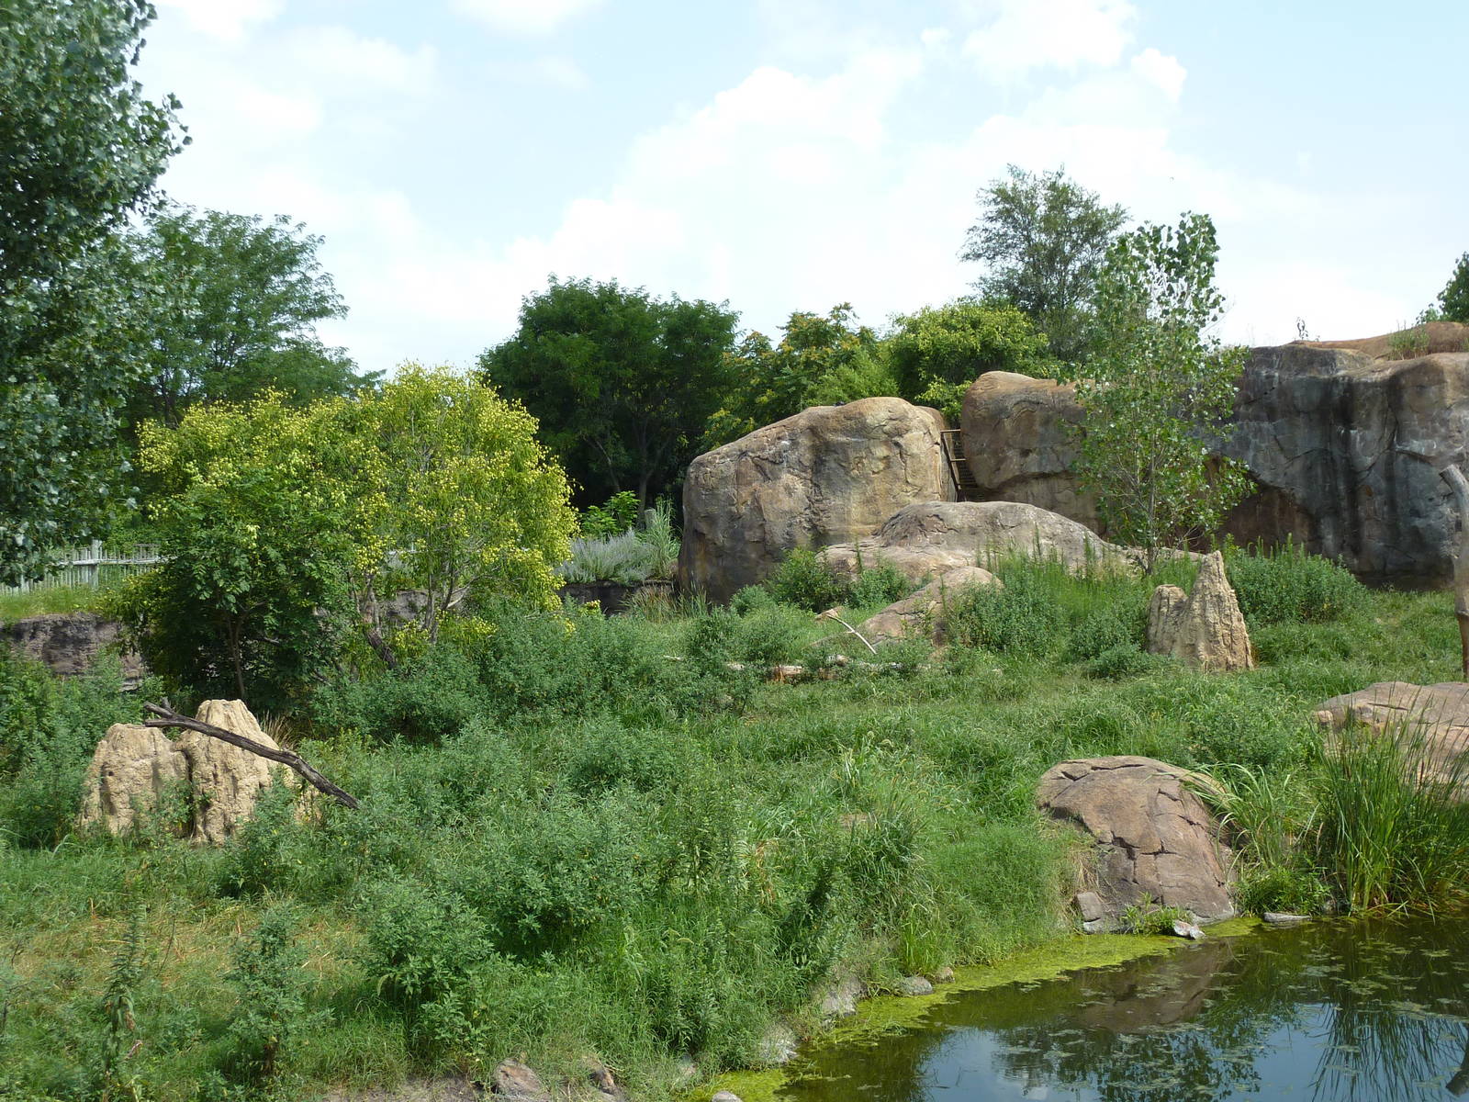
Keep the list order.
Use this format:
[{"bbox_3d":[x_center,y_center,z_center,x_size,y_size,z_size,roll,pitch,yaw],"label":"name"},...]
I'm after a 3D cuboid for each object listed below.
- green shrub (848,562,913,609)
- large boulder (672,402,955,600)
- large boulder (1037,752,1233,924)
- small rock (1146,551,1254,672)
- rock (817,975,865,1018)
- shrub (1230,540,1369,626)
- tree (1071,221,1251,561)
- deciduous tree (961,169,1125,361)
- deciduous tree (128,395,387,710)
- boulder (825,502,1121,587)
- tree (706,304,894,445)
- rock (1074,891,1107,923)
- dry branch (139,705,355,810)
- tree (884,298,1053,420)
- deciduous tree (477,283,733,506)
[{"bbox_3d":[2.463,0.589,30.000,1.100,0.800,1.000,-1,1,0],"label":"green shrub"},{"bbox_3d":[1.668,-0.977,37.000,5.580,4.270,4.600,0,1,0],"label":"large boulder"},{"bbox_3d":[3.589,2.595,15.900,1.800,1.350,1.800,-1,1,0],"label":"large boulder"},{"bbox_3d":[6.058,0.799,23.200,1.400,1.550,1.150,-1,1,0],"label":"small rock"},{"bbox_3d":[0.753,3.119,12.500,0.340,0.280,0.320,-1,1,0],"label":"rock"},{"bbox_3d":[10.086,0.587,32.000,2.460,1.530,2.100,0,1,0],"label":"shrub"},{"bbox_3d":[7.873,-2.932,33.000,3.210,6.560,3.100,0,1,0],"label":"tree"},{"bbox_3d":[9.527,-6.817,55.000,4.960,9.930,5.000,0,1,0],"label":"deciduous tree"},{"bbox_3d":[-6.398,0.023,23.800,3.450,4.200,3.300,-1,1,0],"label":"deciduous tree"},{"bbox_3d":[4.530,-0.043,33.500,5.640,1.800,3.600,0,1,0],"label":"boulder"},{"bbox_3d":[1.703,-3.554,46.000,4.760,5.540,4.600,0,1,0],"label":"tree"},{"bbox_3d":[2.994,2.999,15.000,0.280,0.250,0.250,-1,1,0],"label":"rock"},{"bbox_3d":[-4.695,1.983,17.300,2.100,1.000,0.600,0,1,0],"label":"dry branch"},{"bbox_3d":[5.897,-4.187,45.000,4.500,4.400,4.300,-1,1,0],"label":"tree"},{"bbox_3d":[-3.314,-3.889,47.000,6.900,6.500,6.600,-1,1,0],"label":"deciduous tree"}]

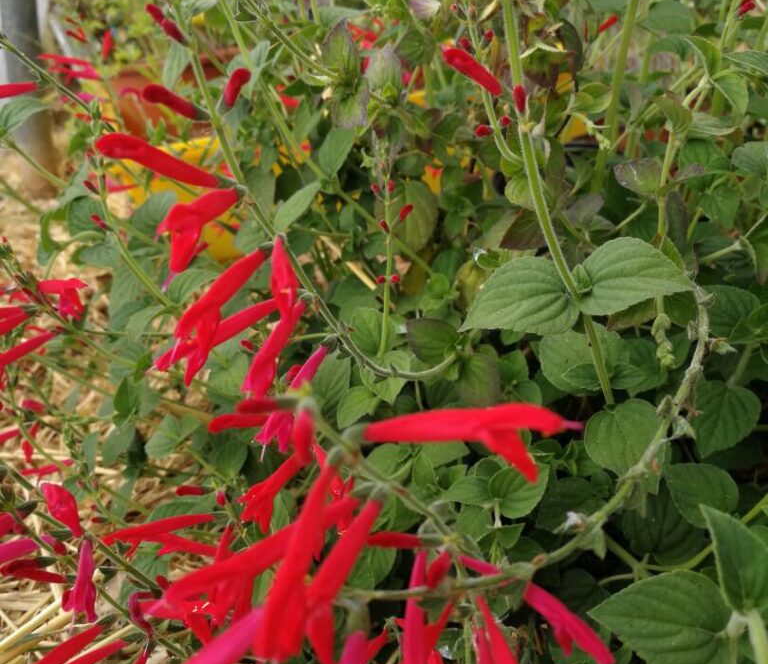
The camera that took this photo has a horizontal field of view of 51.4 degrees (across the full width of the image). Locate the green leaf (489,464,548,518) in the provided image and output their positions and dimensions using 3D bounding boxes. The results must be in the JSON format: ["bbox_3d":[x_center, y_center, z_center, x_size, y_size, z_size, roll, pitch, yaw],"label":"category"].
[{"bbox_3d":[0.066,0.078,0.390,0.023,0.007,0.031,40,58,21],"label":"green leaf"}]

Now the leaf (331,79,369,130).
[{"bbox_3d":[-0.019,-0.129,0.450,0.021,0.029,0.008,-10,-17,-3],"label":"leaf"}]

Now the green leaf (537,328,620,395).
[{"bbox_3d":[0.094,0.014,0.385,0.036,0.009,0.038,19,55,14],"label":"green leaf"}]

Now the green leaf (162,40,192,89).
[{"bbox_3d":[-0.101,-0.130,0.390,0.014,0.026,0.006,11,-14,21],"label":"green leaf"}]

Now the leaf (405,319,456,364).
[{"bbox_3d":[0.027,0.005,0.450,0.034,0.007,0.025,37,74,13],"label":"leaf"}]

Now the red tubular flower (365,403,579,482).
[{"bbox_3d":[0.021,0.026,0.195,0.053,0.020,0.012,2,22,-15],"label":"red tubular flower"}]

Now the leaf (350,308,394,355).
[{"bbox_3d":[-0.007,0.000,0.500,0.029,0.008,0.032,-26,69,-11],"label":"leaf"}]

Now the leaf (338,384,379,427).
[{"bbox_3d":[-0.014,0.039,0.420,0.018,0.007,0.024,31,63,26],"label":"leaf"}]

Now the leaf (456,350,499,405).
[{"bbox_3d":[0.050,0.025,0.420,0.023,0.008,0.032,5,53,3],"label":"leaf"}]

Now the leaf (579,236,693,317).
[{"bbox_3d":[0.103,-0.023,0.325,0.045,0.009,0.032,-7,55,-7],"label":"leaf"}]

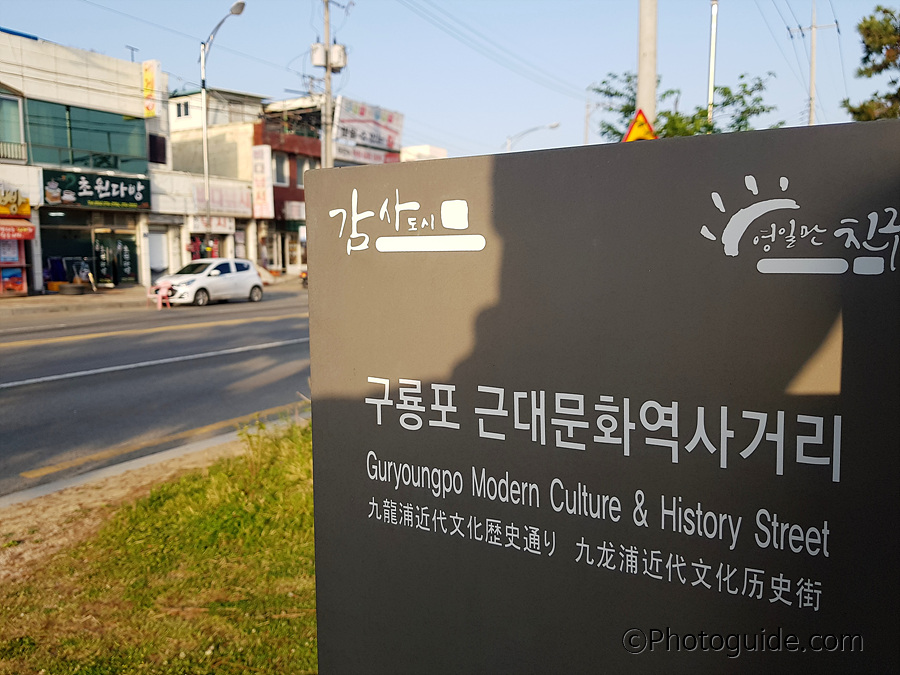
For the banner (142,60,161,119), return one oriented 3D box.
[{"bbox_3d":[-11.199,-9.335,25.470,0.730,2.000,0.230,4,8,30],"label":"banner"}]

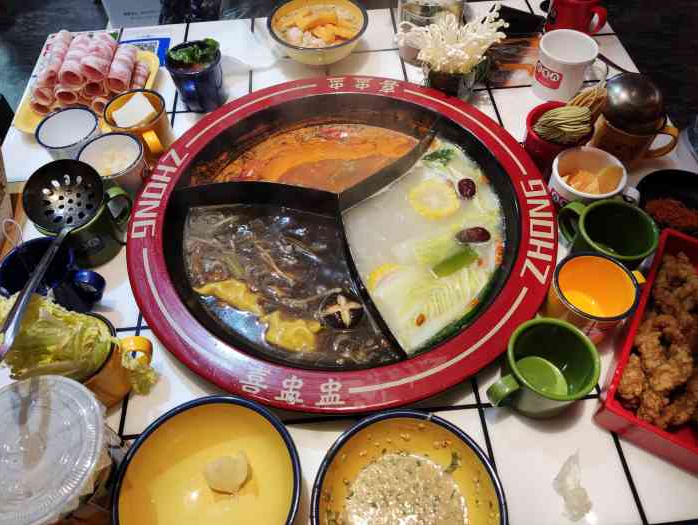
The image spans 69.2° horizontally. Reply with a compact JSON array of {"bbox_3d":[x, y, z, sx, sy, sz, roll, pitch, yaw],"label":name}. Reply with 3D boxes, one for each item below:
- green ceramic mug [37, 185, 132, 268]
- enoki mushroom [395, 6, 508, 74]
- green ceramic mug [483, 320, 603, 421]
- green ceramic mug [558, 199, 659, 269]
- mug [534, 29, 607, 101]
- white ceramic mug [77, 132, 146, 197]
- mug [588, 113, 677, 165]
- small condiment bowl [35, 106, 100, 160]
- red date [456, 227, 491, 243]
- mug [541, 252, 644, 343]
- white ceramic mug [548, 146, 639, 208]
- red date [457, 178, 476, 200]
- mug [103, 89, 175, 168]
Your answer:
[{"bbox_3d":[-0.284,-0.044,0.559,0.096,0.067,0.075,-22,58,-12],"label":"green ceramic mug"},{"bbox_3d":[0.125,-0.270,0.624,0.124,0.072,0.076,-5,57,-1],"label":"enoki mushroom"},{"bbox_3d":[0.158,0.097,0.432,0.091,0.061,0.070,-22,59,-12],"label":"green ceramic mug"},{"bbox_3d":[0.251,-0.024,0.509,0.070,0.061,0.091,-33,61,-18],"label":"green ceramic mug"},{"bbox_3d":[0.288,-0.253,0.659,0.091,0.061,0.070,20,59,14],"label":"mug"},{"bbox_3d":[-0.275,-0.102,0.602,0.075,0.059,0.086,21,60,15],"label":"white ceramic mug"},{"bbox_3d":[0.329,-0.146,0.587,0.091,0.061,0.070,10,58,9],"label":"mug"},{"bbox_3d":[-0.341,-0.149,0.637,0.073,0.056,0.073,-5,56,-1],"label":"small condiment bowl"},{"bbox_3d":[0.134,-0.030,0.544,0.037,0.018,0.019,-8,57,-3],"label":"red date"},{"bbox_3d":[0.238,0.037,0.489,0.091,0.061,0.071,-13,57,-7],"label":"mug"},{"bbox_3d":[0.267,-0.076,0.562,0.096,0.063,0.075,15,58,12],"label":"white ceramic mug"},{"bbox_3d":[0.144,-0.091,0.621,0.022,0.021,0.028,-5,56,-1],"label":"red date"},{"bbox_3d":[-0.255,-0.164,0.640,0.072,0.063,0.092,-27,59,-15],"label":"mug"}]

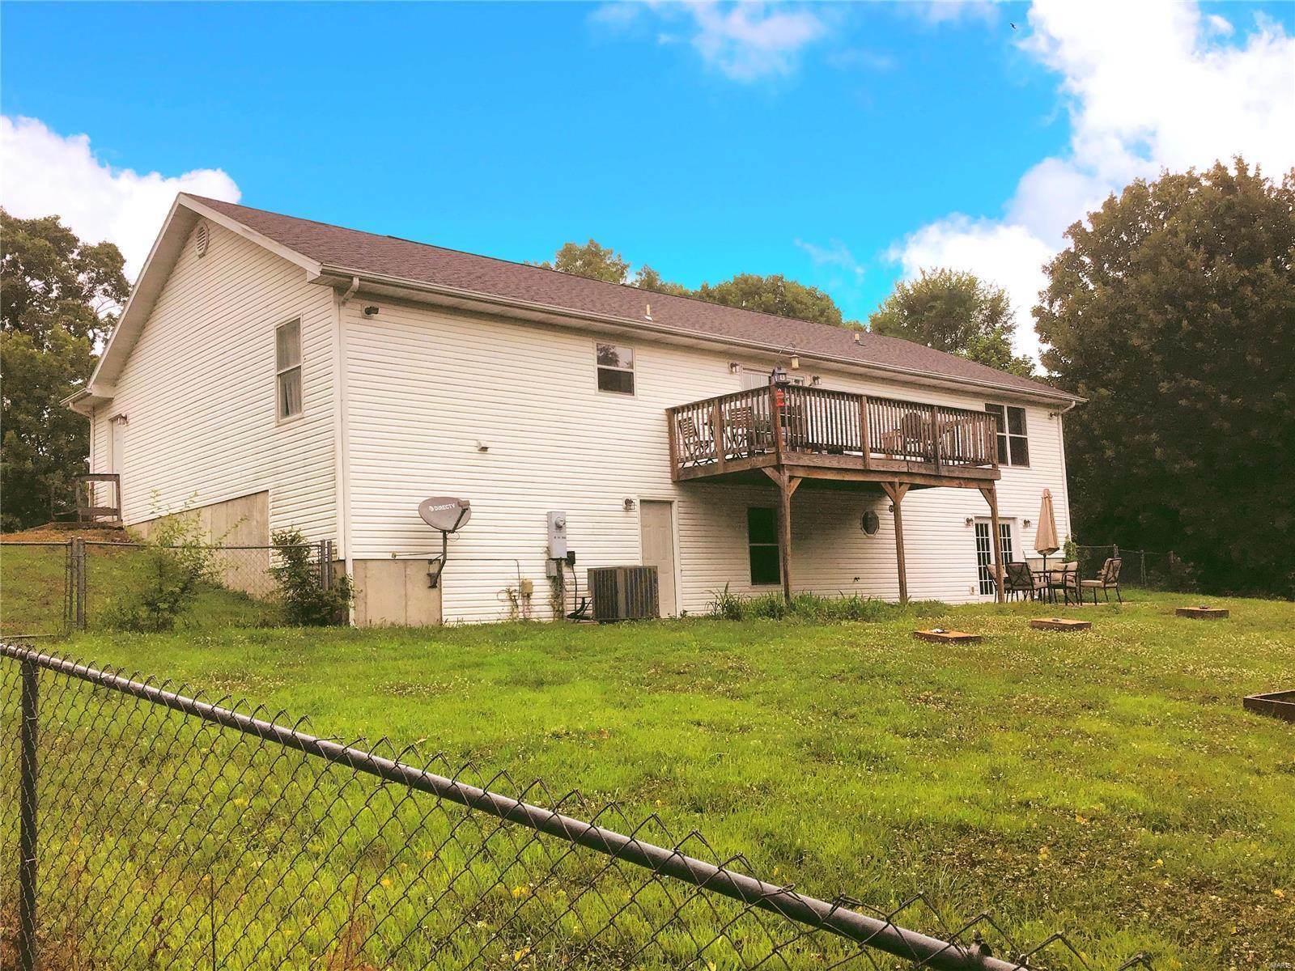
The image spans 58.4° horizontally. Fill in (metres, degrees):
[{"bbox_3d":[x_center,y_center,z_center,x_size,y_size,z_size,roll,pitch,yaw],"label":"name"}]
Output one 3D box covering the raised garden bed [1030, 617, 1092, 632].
[{"bbox_3d":[6.063,2.066,16.999,0.615,0.130,0.615,2,-2,-43],"label":"raised garden bed"}]

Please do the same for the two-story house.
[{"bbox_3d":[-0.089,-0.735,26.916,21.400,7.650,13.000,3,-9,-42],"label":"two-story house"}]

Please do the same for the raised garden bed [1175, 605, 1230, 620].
[{"bbox_3d":[9.369,2.168,19.598,0.615,0.130,0.615,2,-3,-43],"label":"raised garden bed"}]

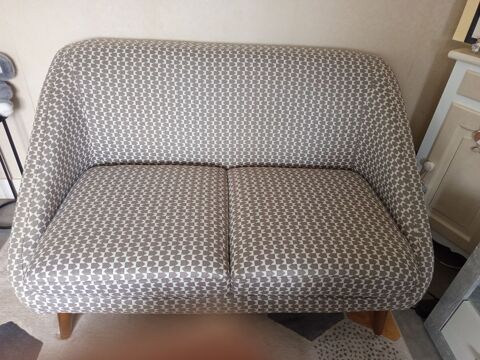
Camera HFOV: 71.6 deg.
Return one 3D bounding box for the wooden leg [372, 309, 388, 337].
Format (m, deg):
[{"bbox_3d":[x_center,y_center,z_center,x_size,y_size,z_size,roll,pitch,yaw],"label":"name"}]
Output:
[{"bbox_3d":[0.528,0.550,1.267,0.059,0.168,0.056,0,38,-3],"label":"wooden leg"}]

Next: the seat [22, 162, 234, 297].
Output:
[{"bbox_3d":[-0.350,0.173,1.292,0.608,0.138,0.602,0,38,-3],"label":"seat"}]

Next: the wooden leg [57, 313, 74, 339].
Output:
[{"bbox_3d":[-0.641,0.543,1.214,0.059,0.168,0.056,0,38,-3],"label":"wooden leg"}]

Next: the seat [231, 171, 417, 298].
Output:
[{"bbox_3d":[0.260,0.177,1.319,0.609,0.138,0.602,0,38,-3],"label":"seat"}]

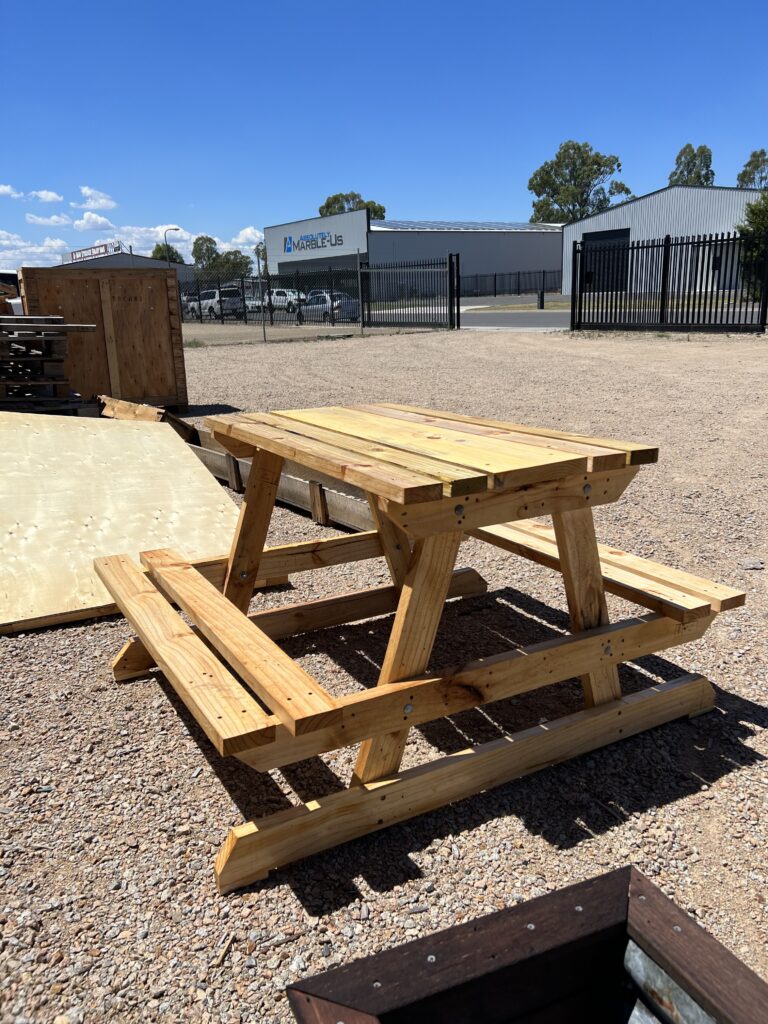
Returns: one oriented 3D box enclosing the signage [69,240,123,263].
[{"bbox_3d":[-32.260,-29.129,86.000,0.200,1.100,15.000,-14,19,-37],"label":"signage"}]

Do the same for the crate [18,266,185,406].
[{"bbox_3d":[-2.872,-1.739,7.993,1.463,1.489,0.387,-11,18,-30],"label":"crate"}]

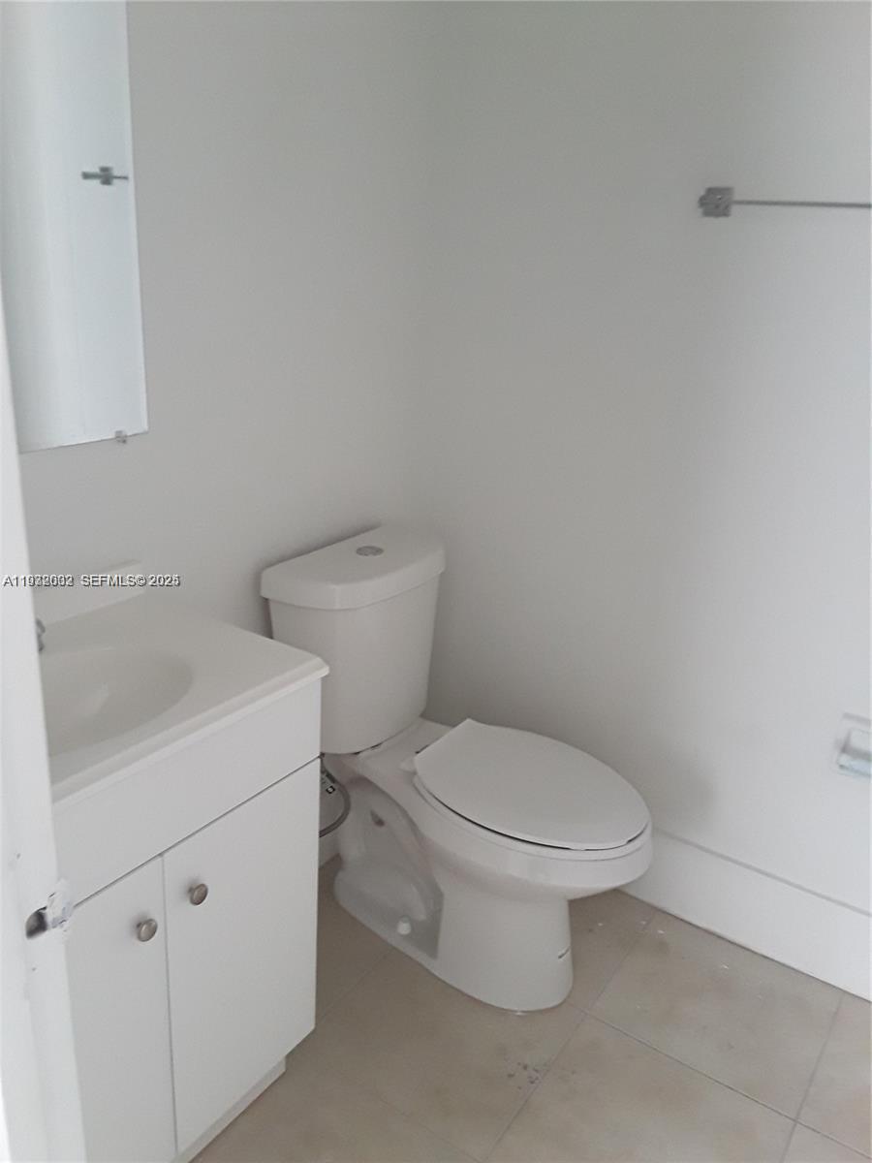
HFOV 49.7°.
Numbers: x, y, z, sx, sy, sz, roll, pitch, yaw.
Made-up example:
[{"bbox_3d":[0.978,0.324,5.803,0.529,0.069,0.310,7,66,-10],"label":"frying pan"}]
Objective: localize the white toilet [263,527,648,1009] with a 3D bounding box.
[{"bbox_3d":[0.064,0.383,1.863,0.736,0.781,0.385,16,23,30],"label":"white toilet"}]

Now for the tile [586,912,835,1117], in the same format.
[{"bbox_3d":[0.556,0.834,1.866,0.401,0.010,0.380,16,23,30],"label":"tile"}]

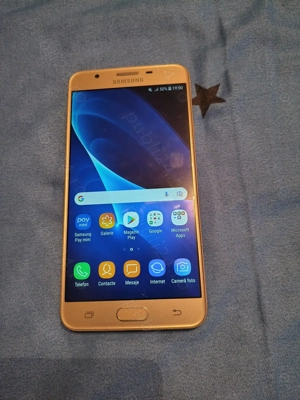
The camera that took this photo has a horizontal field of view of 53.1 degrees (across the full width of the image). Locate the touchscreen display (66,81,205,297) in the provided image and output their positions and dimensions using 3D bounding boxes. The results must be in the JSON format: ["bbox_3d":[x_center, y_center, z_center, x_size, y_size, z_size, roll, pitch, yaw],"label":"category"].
[{"bbox_3d":[-0.011,-0.009,0.166,0.069,0.002,0.122,-3,76,3],"label":"touchscreen display"}]

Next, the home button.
[{"bbox_3d":[-0.009,0.057,0.149,0.016,0.001,0.006,-3,76,3],"label":"home button"}]

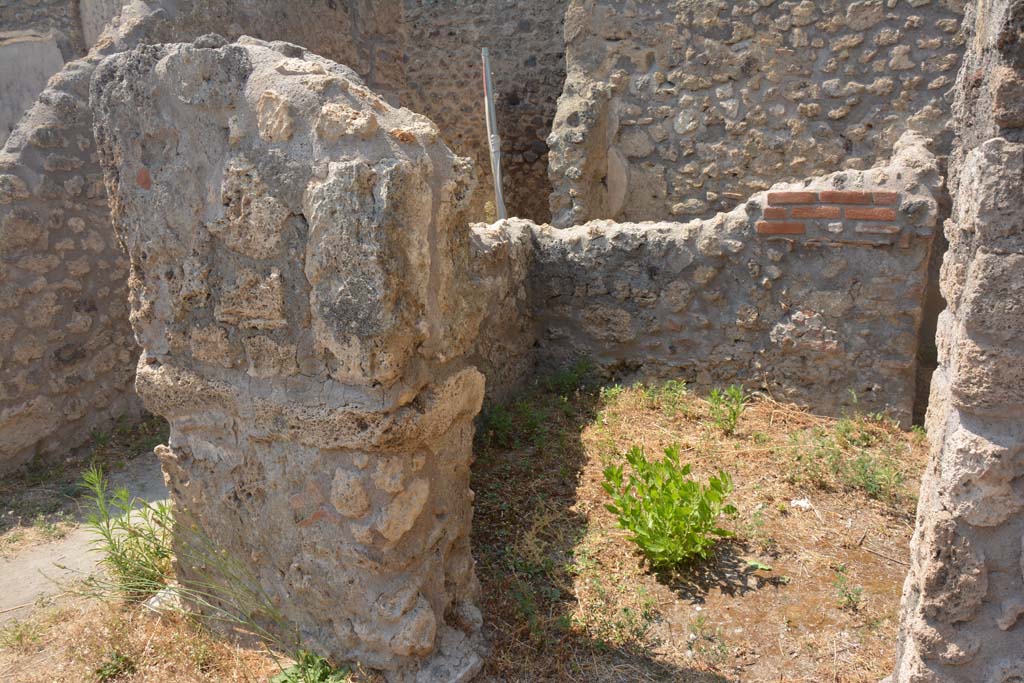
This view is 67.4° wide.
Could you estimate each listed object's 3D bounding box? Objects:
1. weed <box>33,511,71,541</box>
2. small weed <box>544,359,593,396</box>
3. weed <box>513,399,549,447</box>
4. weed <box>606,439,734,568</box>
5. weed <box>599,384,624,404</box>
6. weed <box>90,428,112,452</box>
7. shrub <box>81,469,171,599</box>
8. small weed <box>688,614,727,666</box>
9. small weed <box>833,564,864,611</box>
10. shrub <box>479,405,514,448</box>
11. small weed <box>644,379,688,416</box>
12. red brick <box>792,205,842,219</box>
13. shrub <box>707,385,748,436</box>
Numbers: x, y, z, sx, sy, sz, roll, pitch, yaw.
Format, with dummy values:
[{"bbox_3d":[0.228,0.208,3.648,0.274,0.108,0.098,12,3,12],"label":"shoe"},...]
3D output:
[{"bbox_3d":[-1.692,0.675,2.822,0.124,0.057,0.111,-7,13,-32],"label":"weed"},{"bbox_3d":[0.360,0.217,4.894,0.306,0.212,0.260,0,12,0],"label":"small weed"},{"bbox_3d":[0.092,0.404,3.845,0.196,0.206,0.176,0,11,1],"label":"weed"},{"bbox_3d":[0.602,0.615,2.935,0.512,0.428,0.512,0,12,0],"label":"weed"},{"bbox_3d":[0.598,0.318,4.614,0.168,0.087,0.151,1,11,7],"label":"weed"},{"bbox_3d":[-2.175,0.522,4.068,0.117,0.119,0.105,0,12,0],"label":"weed"},{"bbox_3d":[-1.341,0.657,2.677,0.314,0.459,0.283,0,12,0],"label":"shrub"},{"bbox_3d":[0.598,0.905,2.338,0.125,0.110,0.125,0,12,0],"label":"small weed"},{"bbox_3d":[1.021,0.746,2.331,0.088,0.102,0.079,5,12,25],"label":"small weed"},{"bbox_3d":[-0.077,0.421,3.816,0.194,0.183,0.175,0,11,-1],"label":"shrub"},{"bbox_3d":[0.944,0.337,4.691,0.269,0.212,0.215,0,12,0],"label":"small weed"},{"bbox_3d":[1.782,-0.757,4.506,0.260,0.067,0.120,4,13,17],"label":"red brick"},{"bbox_3d":[1.133,0.357,4.056,0.210,0.219,0.179,3,11,16],"label":"shrub"}]

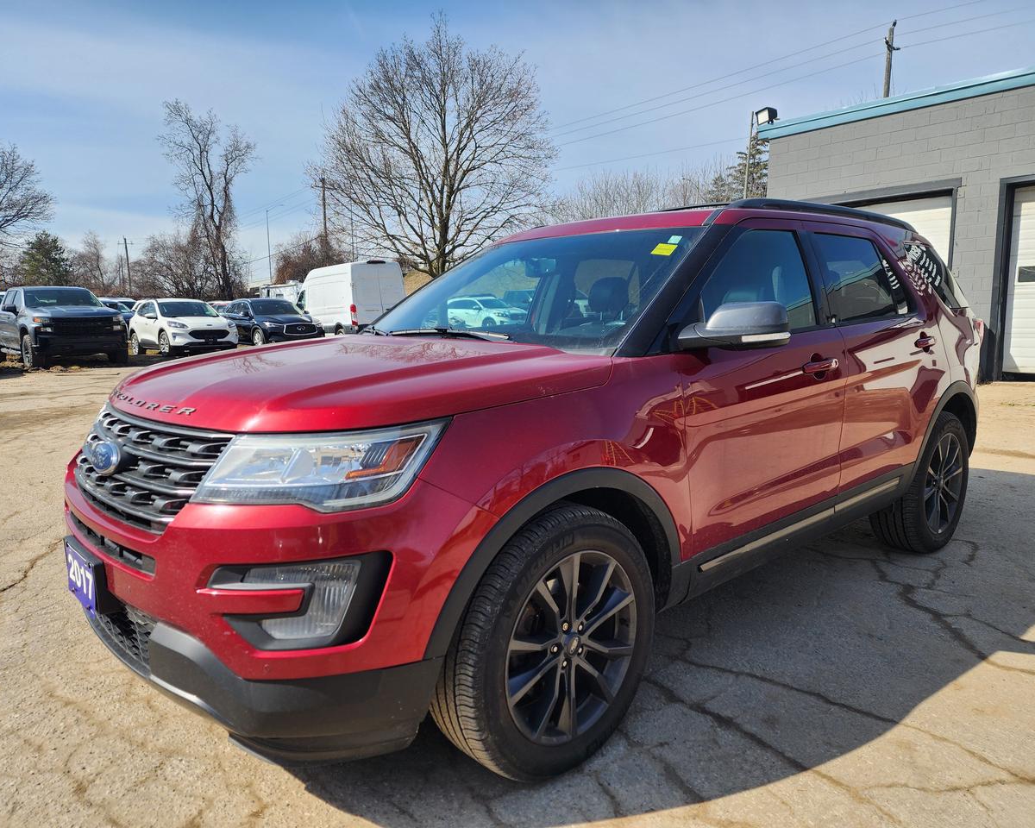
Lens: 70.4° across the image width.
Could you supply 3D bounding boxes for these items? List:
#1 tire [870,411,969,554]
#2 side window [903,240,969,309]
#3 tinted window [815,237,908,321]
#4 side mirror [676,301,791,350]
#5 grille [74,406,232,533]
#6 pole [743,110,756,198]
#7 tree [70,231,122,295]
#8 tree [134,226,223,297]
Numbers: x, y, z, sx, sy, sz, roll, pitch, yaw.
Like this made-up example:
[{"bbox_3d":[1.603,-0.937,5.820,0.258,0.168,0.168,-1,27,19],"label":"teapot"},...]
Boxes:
[{"bbox_3d":[2.232,0.365,4.067,0.760,0.760,0.260,-8,10,-41],"label":"tire"},{"bbox_3d":[2.324,-0.758,4.038,0.900,0.350,0.100,-7,-1,-44],"label":"side window"},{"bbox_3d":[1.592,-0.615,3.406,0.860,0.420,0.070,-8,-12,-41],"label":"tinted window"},{"bbox_3d":[0.678,-0.273,2.308,0.270,0.165,0.270,-7,10,-41],"label":"side mirror"},{"bbox_3d":[-1.115,0.144,2.125,0.190,0.310,1.030,8,0,-43],"label":"grille"},{"bbox_3d":[9.365,-7.813,30.000,0.130,9.300,0.130,-1,8,0],"label":"pole"},{"bbox_3d":[-37.334,-11.884,65.000,4.900,8.600,4.700,-5,9,-30],"label":"tree"},{"bbox_3d":[-21.337,-8.573,46.000,4.900,6.300,4.600,-4,9,-27],"label":"tree"}]

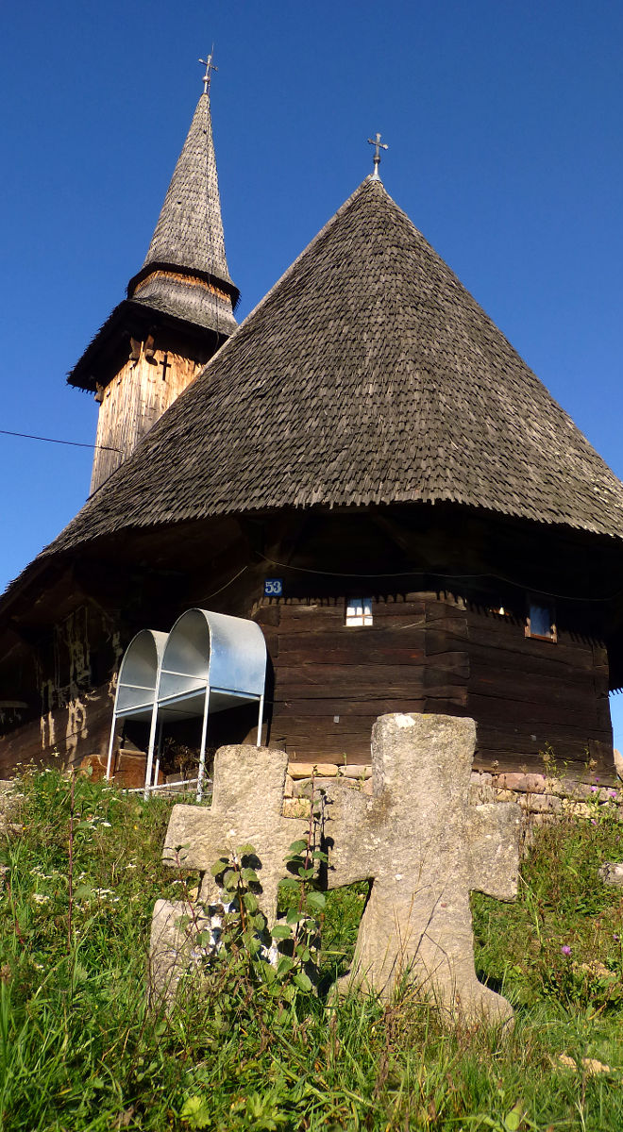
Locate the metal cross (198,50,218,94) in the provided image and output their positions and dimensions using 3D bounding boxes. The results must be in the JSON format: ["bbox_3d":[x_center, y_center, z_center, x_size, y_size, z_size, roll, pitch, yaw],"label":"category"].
[{"bbox_3d":[-2.633,-12.532,24.888,0.580,1.570,0.100,12,-21,-26],"label":"metal cross"}]

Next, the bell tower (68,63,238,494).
[{"bbox_3d":[-2.838,-7.271,23.085,3.900,11.700,3.900,12,-21,-26],"label":"bell tower"}]

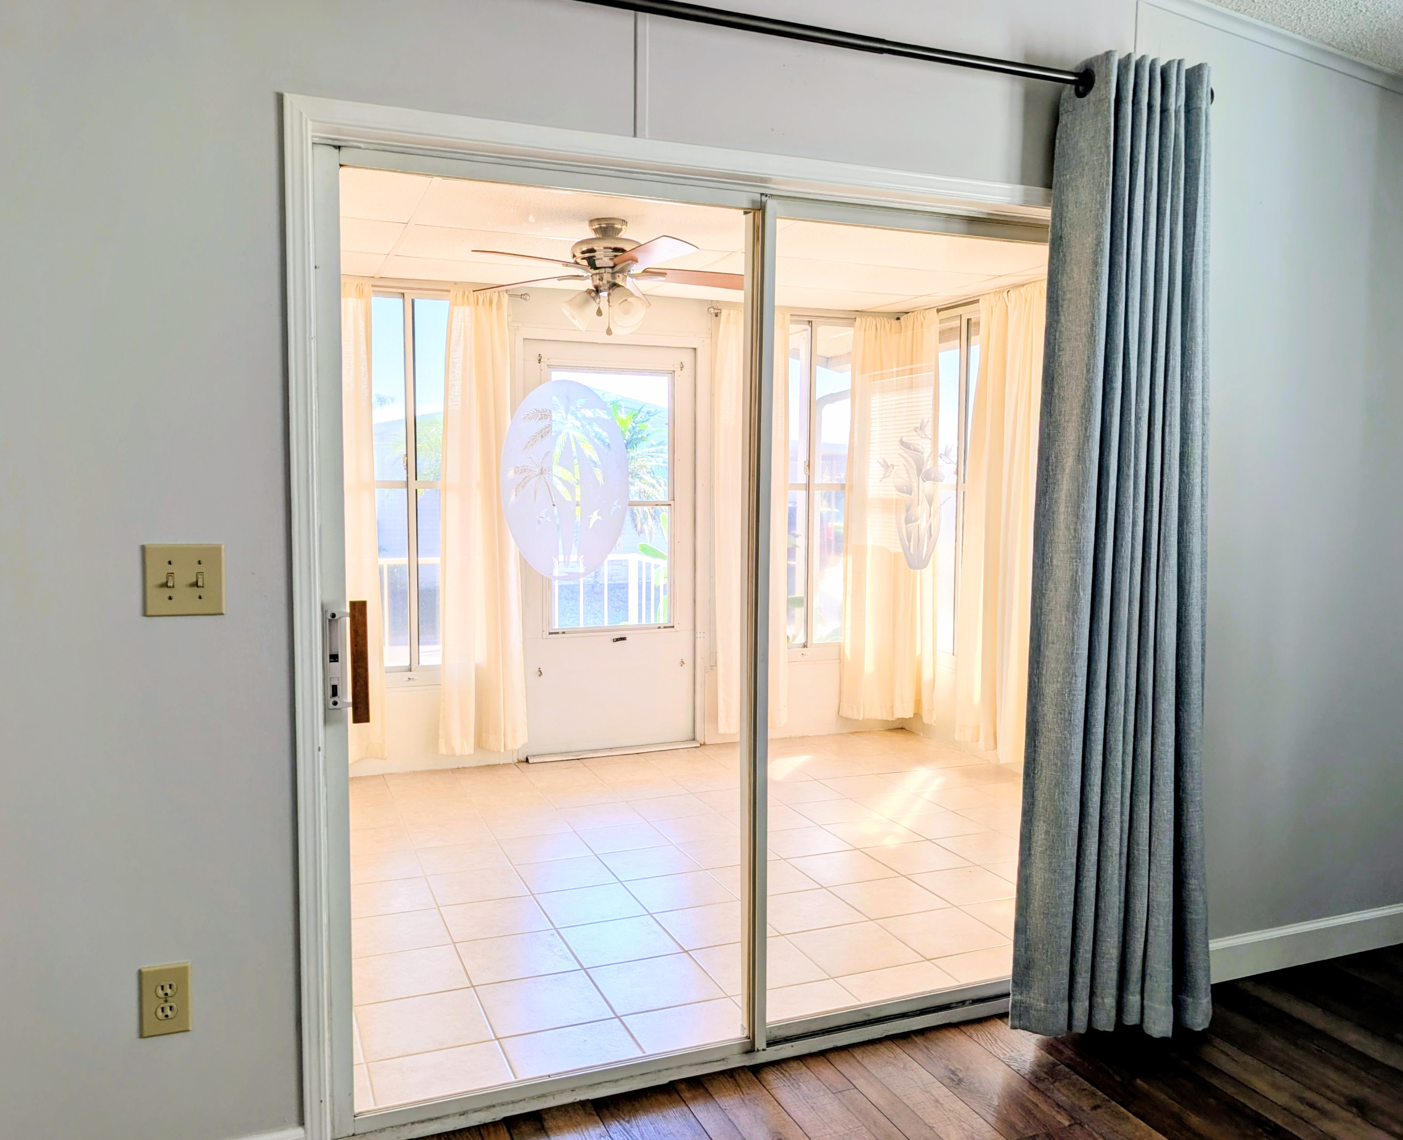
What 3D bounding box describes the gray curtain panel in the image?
[{"bbox_3d":[0.921,-0.022,2.309,0.420,2.120,0.175,-1,5,-20],"label":"gray curtain panel"}]

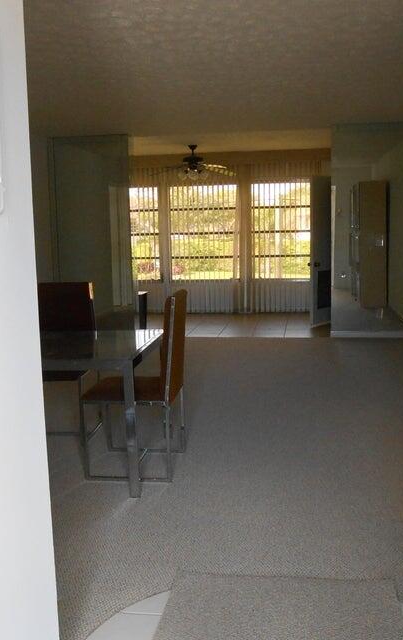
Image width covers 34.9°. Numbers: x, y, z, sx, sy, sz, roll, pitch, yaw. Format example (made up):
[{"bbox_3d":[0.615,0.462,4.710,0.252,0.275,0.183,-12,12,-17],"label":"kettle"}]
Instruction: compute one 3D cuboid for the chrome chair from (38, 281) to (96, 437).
[{"bbox_3d":[-0.991,0.254,4.360,0.508,0.982,0.495,0,8,8],"label":"chrome chair"}]

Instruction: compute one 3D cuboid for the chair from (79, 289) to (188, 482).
[{"bbox_3d":[-0.351,0.341,3.581,0.527,0.983,0.510,0,8,8],"label":"chair"}]

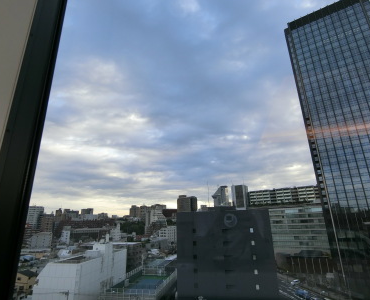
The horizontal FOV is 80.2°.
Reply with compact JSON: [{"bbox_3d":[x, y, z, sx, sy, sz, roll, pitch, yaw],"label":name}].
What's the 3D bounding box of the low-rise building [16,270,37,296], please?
[{"bbox_3d":[-63.300,51.710,84.470,7.200,8.200,6.800,-5,-18,10],"label":"low-rise building"}]

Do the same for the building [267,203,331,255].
[{"bbox_3d":[79.800,57.690,153.490,42.800,32.400,20.000,-8,-21,21],"label":"building"}]

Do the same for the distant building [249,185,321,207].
[{"bbox_3d":[92.120,42.930,201.260,64.000,17.900,12.000,-12,-22,30],"label":"distant building"}]

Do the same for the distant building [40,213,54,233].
[{"bbox_3d":[-167.900,90.780,266.760,15.300,27.700,16.000,11,-22,-29],"label":"distant building"}]

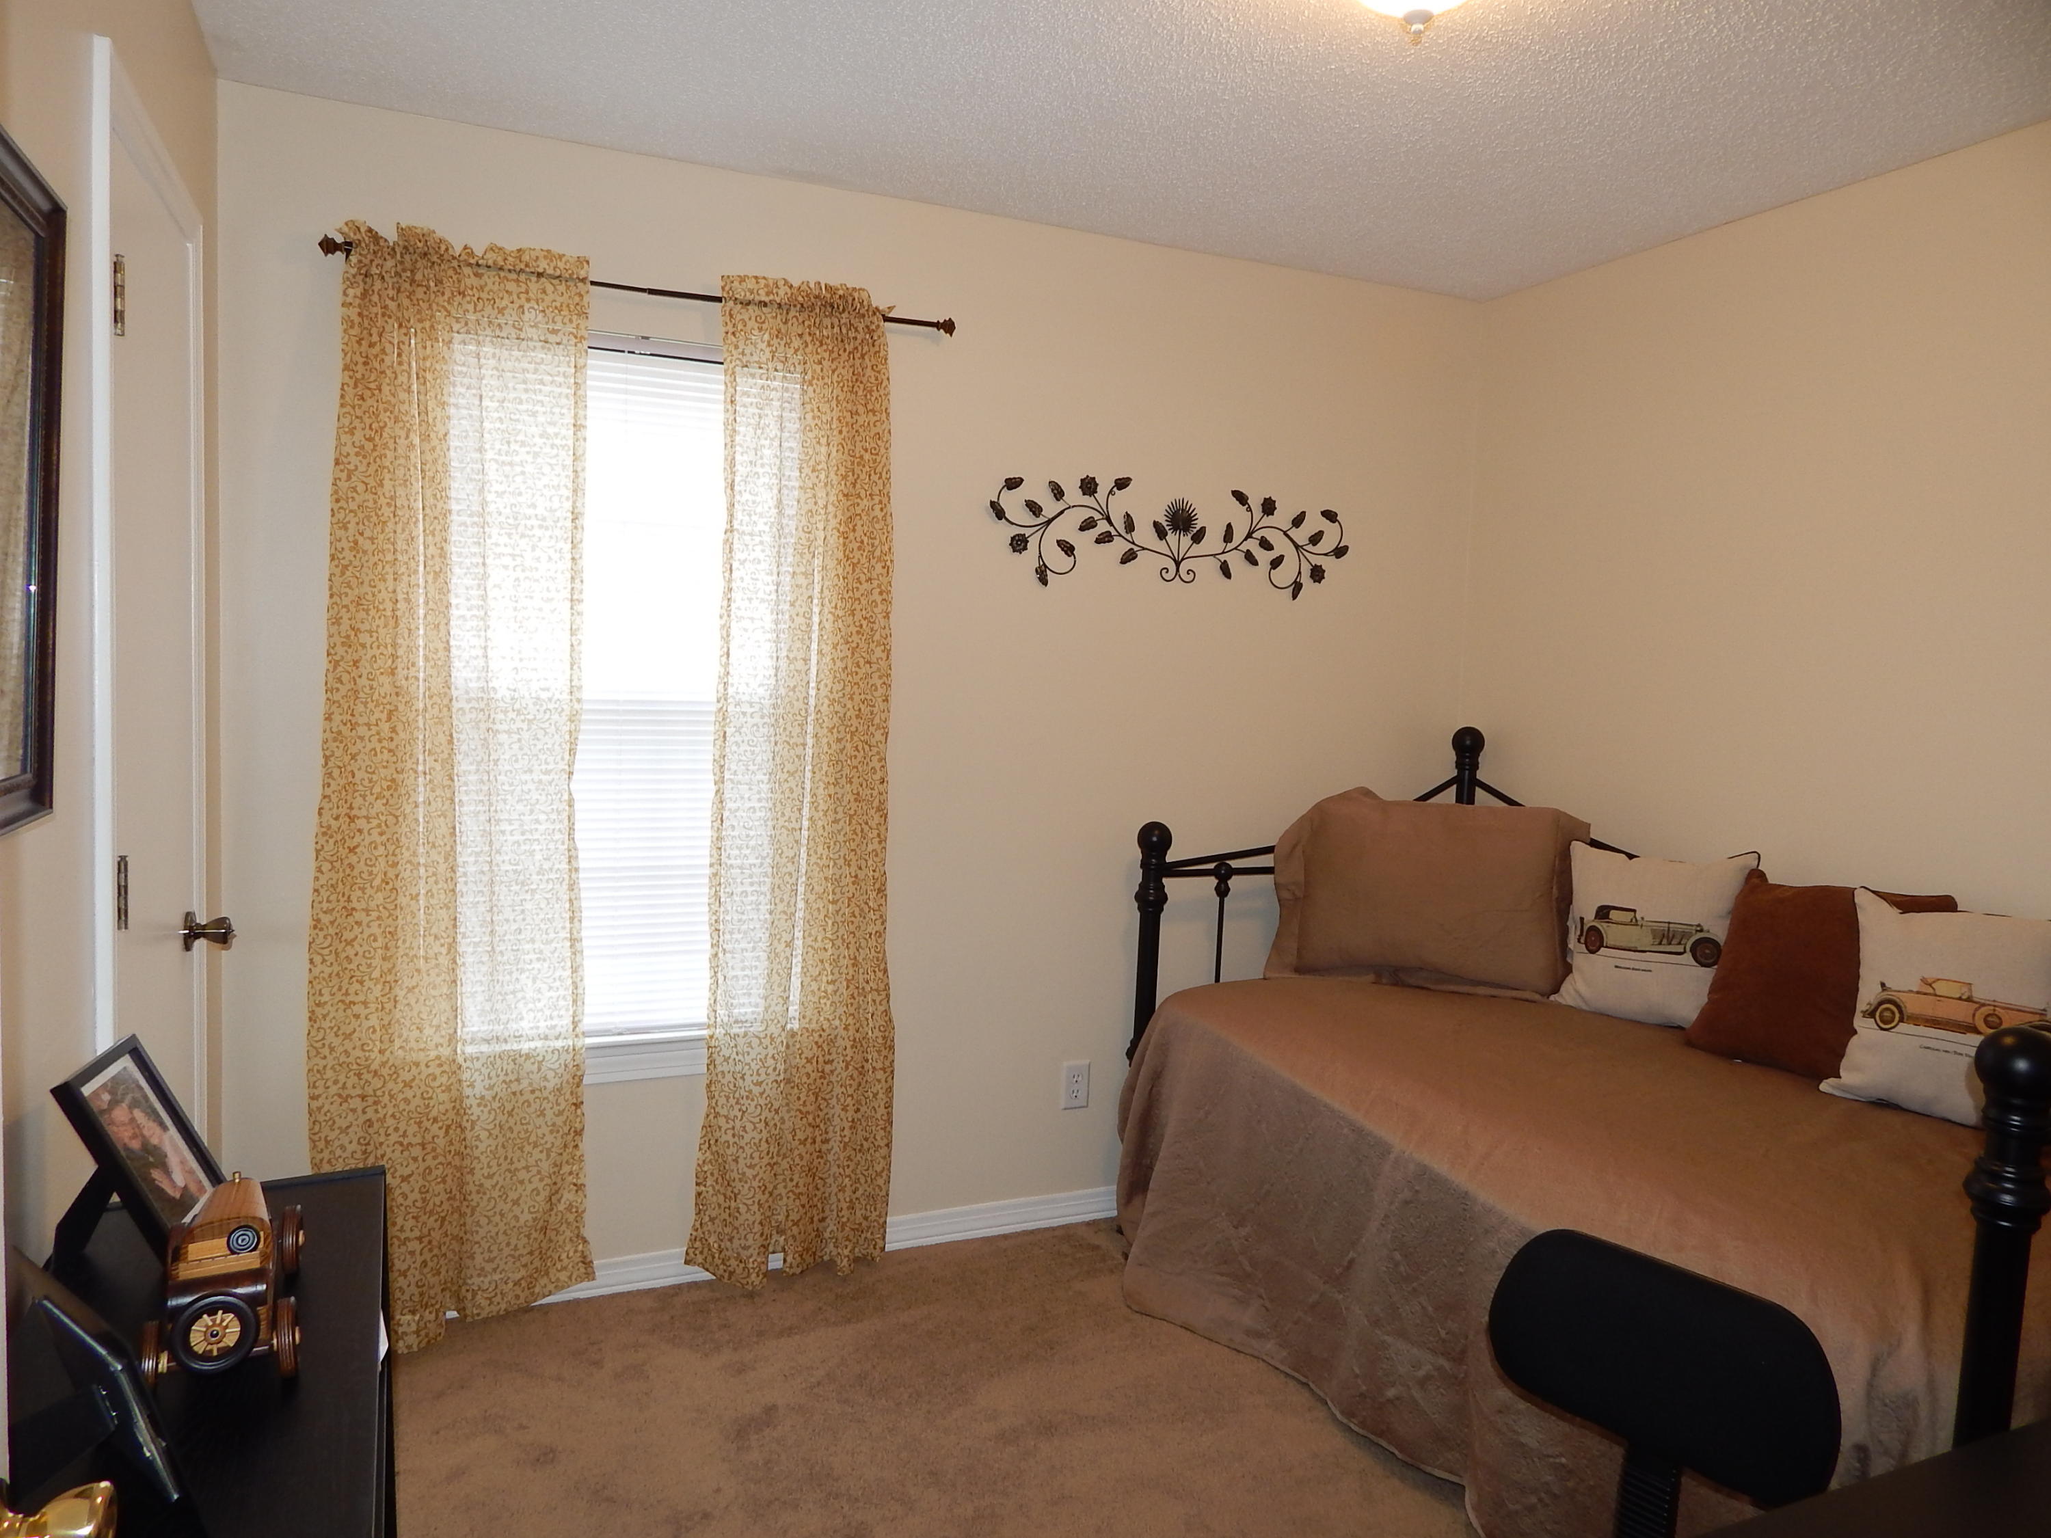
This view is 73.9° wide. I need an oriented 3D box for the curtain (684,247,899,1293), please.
[{"bbox_3d":[-0.494,0.054,2.990,0.460,2.170,0.100,0,4,-24],"label":"curtain"}]

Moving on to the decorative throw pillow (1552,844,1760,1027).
[{"bbox_3d":[1.405,0.378,3.064,0.140,0.400,0.420,16,-7,-37],"label":"decorative throw pillow"}]

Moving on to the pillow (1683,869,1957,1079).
[{"bbox_3d":[1.541,0.409,2.678,0.140,0.410,0.425,23,-6,-26],"label":"pillow"}]

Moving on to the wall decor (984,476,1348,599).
[{"bbox_3d":[0.383,-0.569,3.391,1.030,0.272,0.035,0,4,-24],"label":"wall decor"}]

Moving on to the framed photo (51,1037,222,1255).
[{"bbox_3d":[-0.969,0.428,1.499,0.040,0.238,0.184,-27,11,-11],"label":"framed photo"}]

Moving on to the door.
[{"bbox_3d":[-1.301,0.191,2.020,0.040,2.040,0.620,0,4,-24],"label":"door"}]

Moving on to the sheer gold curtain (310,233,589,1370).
[{"bbox_3d":[-1.128,0.057,2.714,0.535,2.170,0.100,0,4,-24],"label":"sheer gold curtain"}]

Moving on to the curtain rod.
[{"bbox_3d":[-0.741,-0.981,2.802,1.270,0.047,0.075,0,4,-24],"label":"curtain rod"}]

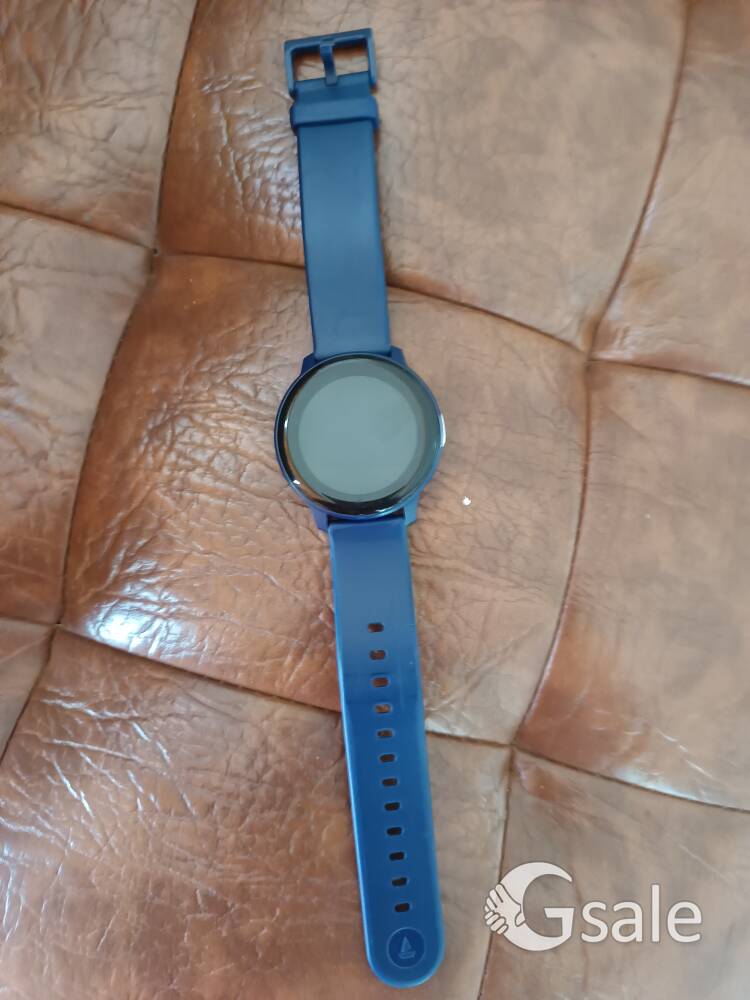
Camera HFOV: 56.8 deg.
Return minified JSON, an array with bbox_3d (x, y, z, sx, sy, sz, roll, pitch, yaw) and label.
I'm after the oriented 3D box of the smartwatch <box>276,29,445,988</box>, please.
[{"bbox_3d":[-0.002,-0.002,0.195,0.045,0.018,0.267,-5,87,0],"label":"smartwatch"}]

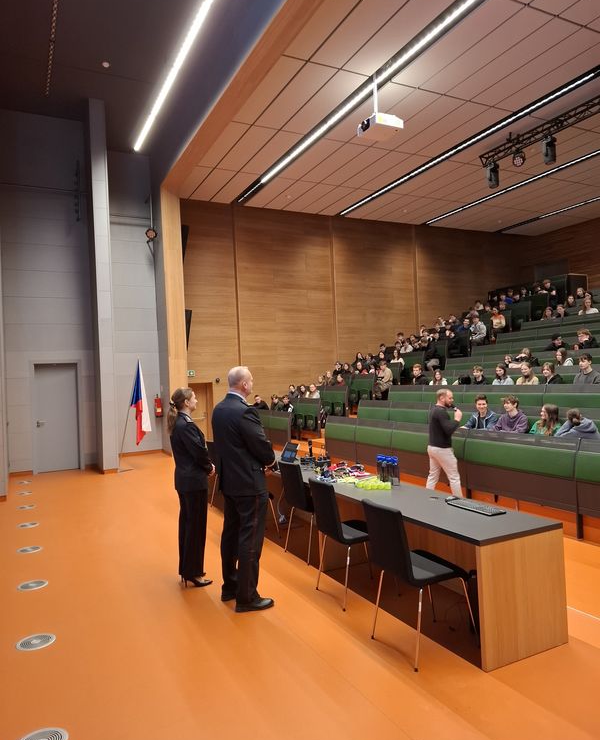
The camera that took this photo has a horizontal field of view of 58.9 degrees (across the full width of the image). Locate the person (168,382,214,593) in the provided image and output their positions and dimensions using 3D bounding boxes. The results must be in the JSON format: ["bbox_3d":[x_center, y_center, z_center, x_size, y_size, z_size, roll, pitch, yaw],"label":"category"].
[{"bbox_3d":[-0.972,0.999,4.637,0.310,1.700,0.440,-2,-1,-28],"label":"person"}]

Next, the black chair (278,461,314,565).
[{"bbox_3d":[0.167,1.362,5.248,0.560,0.890,0.470,-2,-1,-28],"label":"black chair"}]

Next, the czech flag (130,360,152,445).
[{"bbox_3d":[-3.271,0.671,10.968,0.460,1.720,0.200,-2,-1,-28],"label":"czech flag"}]

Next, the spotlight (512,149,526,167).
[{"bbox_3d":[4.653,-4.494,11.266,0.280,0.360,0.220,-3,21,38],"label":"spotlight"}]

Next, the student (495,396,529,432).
[{"bbox_3d":[2.900,0.970,7.300,0.740,1.220,0.520,-1,-2,-33],"label":"student"}]

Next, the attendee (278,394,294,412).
[{"bbox_3d":[-0.330,1.220,13.100,0.740,1.200,0.520,-1,-2,-40],"label":"attendee"}]

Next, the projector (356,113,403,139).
[{"bbox_3d":[1.381,-4.146,9.091,0.545,0.170,0.520,-2,-1,-28],"label":"projector"}]

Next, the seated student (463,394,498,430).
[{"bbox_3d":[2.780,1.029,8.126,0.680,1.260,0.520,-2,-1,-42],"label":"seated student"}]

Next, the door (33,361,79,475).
[{"bbox_3d":[-5.107,1.006,11.203,0.820,2.240,0.100,-2,-1,-28],"label":"door"}]

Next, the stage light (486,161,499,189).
[{"bbox_3d":[4.302,-4.392,11.941,0.270,0.580,0.290,-2,-1,-28],"label":"stage light"}]

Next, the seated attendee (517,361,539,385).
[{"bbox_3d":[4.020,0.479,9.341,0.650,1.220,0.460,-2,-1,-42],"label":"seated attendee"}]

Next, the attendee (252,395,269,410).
[{"bbox_3d":[-1.050,1.270,14.200,0.740,1.200,0.520,-1,-2,-40],"label":"attendee"}]

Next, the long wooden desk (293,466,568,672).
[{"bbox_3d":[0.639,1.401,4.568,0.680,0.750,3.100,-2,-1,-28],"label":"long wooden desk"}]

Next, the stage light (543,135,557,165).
[{"bbox_3d":[4.995,-4.396,10.620,0.270,0.580,0.290,-2,-1,-28],"label":"stage light"}]

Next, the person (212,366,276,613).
[{"bbox_3d":[-0.425,0.885,4.080,0.420,1.810,0.550,-1,-2,-32],"label":"person"}]

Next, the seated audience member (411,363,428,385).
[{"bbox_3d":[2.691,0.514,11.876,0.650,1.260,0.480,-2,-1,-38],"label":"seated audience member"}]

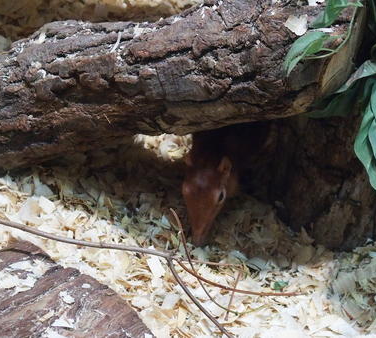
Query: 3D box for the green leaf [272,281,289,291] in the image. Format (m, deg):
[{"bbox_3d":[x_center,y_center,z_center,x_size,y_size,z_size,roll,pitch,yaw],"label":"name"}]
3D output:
[{"bbox_3d":[0.079,0.100,1.500,0.015,0.005,0.010,-8,31,-13],"label":"green leaf"}]

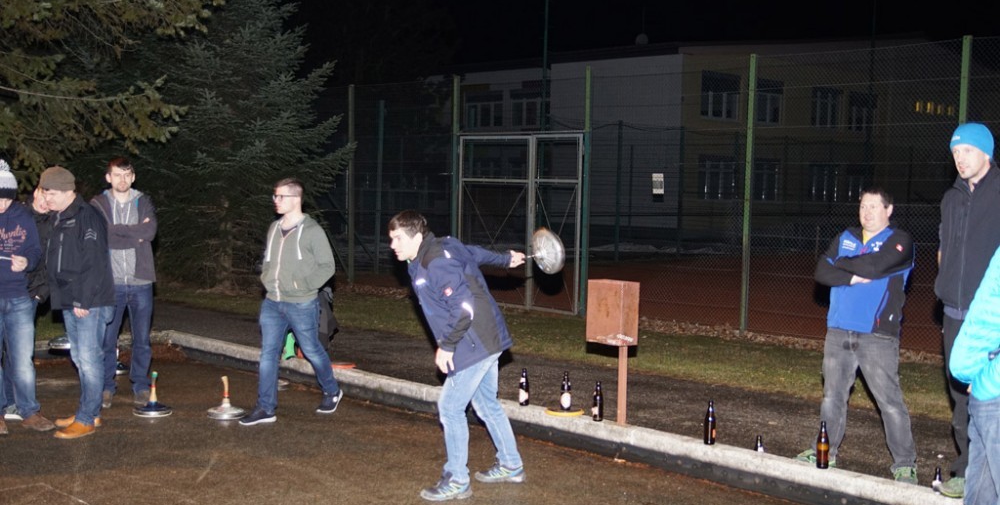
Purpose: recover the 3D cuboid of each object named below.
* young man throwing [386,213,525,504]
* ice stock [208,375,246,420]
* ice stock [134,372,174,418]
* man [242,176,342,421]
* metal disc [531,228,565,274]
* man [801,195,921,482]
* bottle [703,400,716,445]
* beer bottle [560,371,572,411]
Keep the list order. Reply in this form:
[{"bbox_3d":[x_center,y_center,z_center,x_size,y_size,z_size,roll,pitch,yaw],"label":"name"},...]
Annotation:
[{"bbox_3d":[-0.247,0.565,6.235,0.800,1.600,0.580,1,4,-5],"label":"young man throwing"},{"bbox_3d":[-2.003,1.057,7.952,0.275,0.304,0.275,1,4,0],"label":"ice stock"},{"bbox_3d":[-2.548,1.037,7.965,0.275,0.320,0.275,1,4,0],"label":"ice stock"},{"bbox_3d":[-1.527,0.331,7.975,0.530,1.770,0.720,4,5,39],"label":"man"},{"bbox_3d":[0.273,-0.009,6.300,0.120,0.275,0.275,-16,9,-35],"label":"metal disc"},{"bbox_3d":[2.230,0.491,6.668,0.600,1.790,0.420,4,5,38],"label":"man"},{"bbox_3d":[1.289,1.042,6.641,0.068,0.260,0.068,1,4,0],"label":"bottle"},{"bbox_3d":[0.465,0.956,7.521,0.068,0.260,0.068,1,4,0],"label":"beer bottle"}]

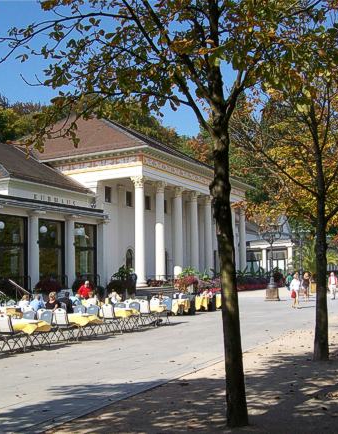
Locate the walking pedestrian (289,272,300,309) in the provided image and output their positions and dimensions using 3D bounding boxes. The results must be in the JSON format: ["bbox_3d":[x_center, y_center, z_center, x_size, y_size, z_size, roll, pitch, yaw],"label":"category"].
[{"bbox_3d":[6.033,3.513,27.302,0.500,1.704,0.400,0,-6,-11],"label":"walking pedestrian"}]

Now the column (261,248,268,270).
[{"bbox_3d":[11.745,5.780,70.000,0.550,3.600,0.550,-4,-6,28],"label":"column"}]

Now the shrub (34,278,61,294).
[{"bbox_3d":[-7.044,4.058,33.000,1.550,1.000,1.400,-1,-6,0],"label":"shrub"}]

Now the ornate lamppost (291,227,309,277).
[{"bbox_3d":[9.791,3.298,42.464,1.324,5.199,1.324,-4,-7,28],"label":"ornate lamppost"}]

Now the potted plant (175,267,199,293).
[{"bbox_3d":[1.523,5.339,47.624,1.950,2.353,1.950,-1,-6,0],"label":"potted plant"}]

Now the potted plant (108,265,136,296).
[{"bbox_3d":[-2.879,3.909,34.500,1.600,2.000,1.500,-1,-6,0],"label":"potted plant"}]

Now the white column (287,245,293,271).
[{"bbox_3d":[18.388,6.950,86.000,0.680,5.400,0.680,-4,-7,28],"label":"white column"}]

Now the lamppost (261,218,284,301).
[{"bbox_3d":[6.468,2.683,36.030,1.351,5.180,1.351,-4,-7,28],"label":"lamppost"}]

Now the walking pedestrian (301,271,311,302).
[{"bbox_3d":[7.489,3.812,31.000,0.520,1.700,0.420,-2,-6,7],"label":"walking pedestrian"}]

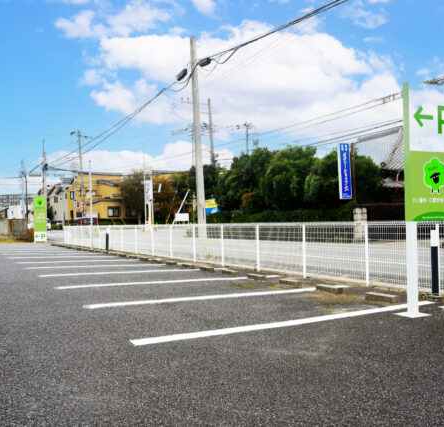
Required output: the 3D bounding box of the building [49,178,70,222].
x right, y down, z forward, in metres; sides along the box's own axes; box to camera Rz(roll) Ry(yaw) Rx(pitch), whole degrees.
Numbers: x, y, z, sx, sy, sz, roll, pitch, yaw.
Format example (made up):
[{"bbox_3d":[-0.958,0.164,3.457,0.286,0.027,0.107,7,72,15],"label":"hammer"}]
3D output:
[{"bbox_3d":[-27.160,-1.290,97.083,8.500,9.000,9.000,0,-1,-27],"label":"building"}]

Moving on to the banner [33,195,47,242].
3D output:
[{"bbox_3d":[-12.557,0.436,36.829,0.920,3.200,0.120,0,-1,-27],"label":"banner"}]

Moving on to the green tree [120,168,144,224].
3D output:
[{"bbox_3d":[-12.473,-1.630,74.078,3.500,8.670,3.500,-1,-1,0],"label":"green tree"}]

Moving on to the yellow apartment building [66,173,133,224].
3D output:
[{"bbox_3d":[-20.859,-1.493,87.582,7.500,8.900,9.000,0,-1,-27],"label":"yellow apartment building"}]

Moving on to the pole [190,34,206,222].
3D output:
[{"bbox_3d":[-0.765,-2.374,18.872,0.280,7.880,0.280,-4,-1,0],"label":"pole"}]

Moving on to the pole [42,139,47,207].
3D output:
[{"bbox_3d":[-15.952,-2.222,48.072,0.280,9.010,0.280,-1,-1,0],"label":"pole"}]

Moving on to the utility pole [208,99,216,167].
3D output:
[{"bbox_3d":[-0.790,-4.446,51.072,0.320,13.180,0.320,-3,-1,0],"label":"utility pole"}]

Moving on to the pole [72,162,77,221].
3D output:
[{"bbox_3d":[-21.992,-2.364,80.072,0.250,10.600,0.250,-1,-1,0],"label":"pole"}]

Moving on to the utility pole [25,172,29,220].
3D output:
[{"bbox_3d":[-17.200,-0.673,47.072,0.170,5.910,0.170,-1,-1,0],"label":"utility pole"}]

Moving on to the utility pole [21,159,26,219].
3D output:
[{"bbox_3d":[-24.582,-1.990,66.072,0.300,9.420,0.300,-1,-1,0],"label":"utility pole"}]

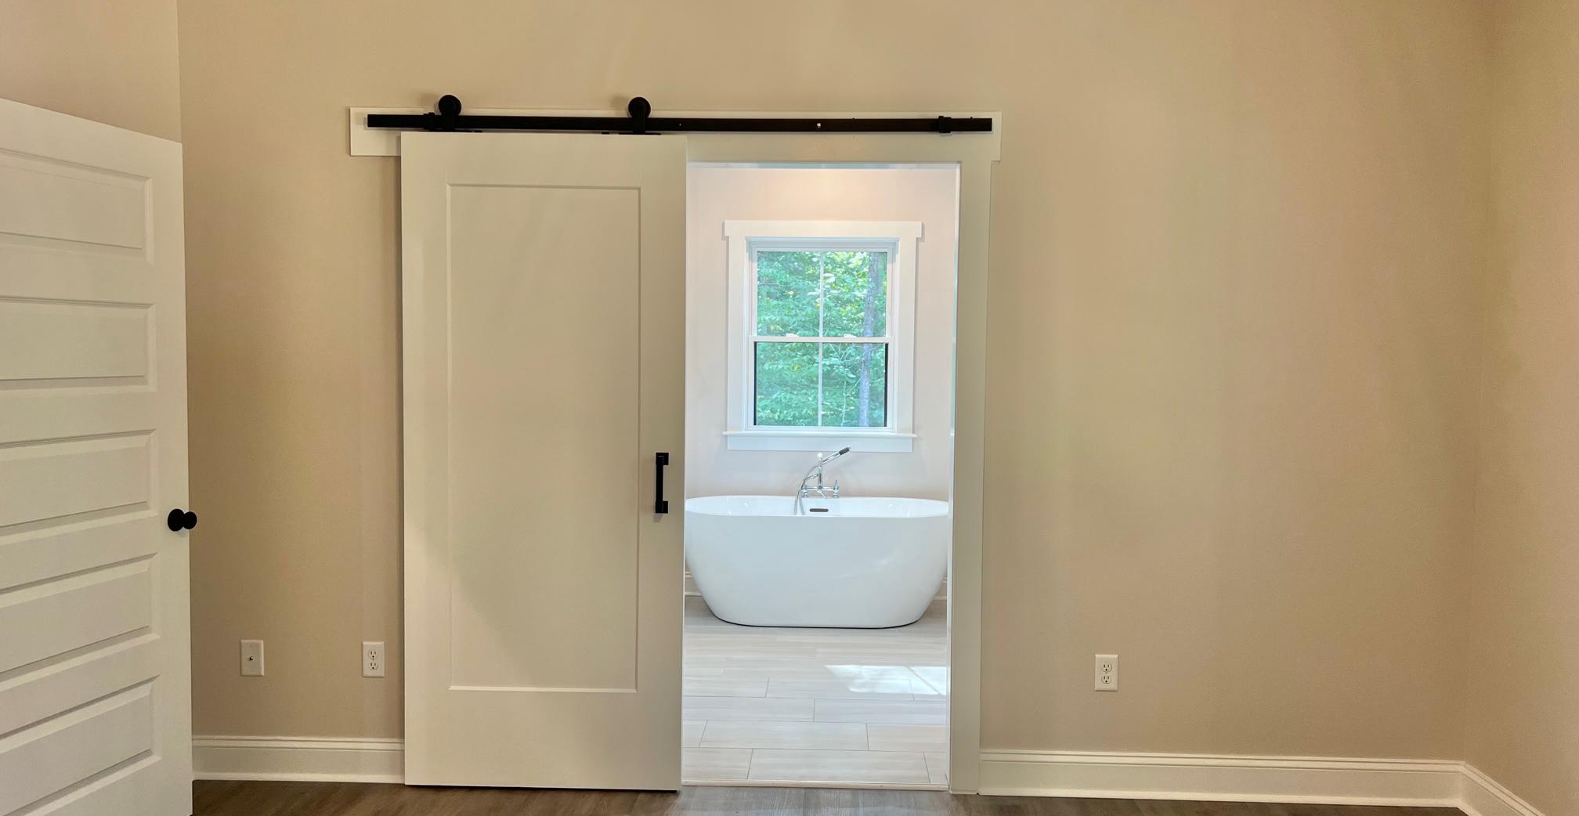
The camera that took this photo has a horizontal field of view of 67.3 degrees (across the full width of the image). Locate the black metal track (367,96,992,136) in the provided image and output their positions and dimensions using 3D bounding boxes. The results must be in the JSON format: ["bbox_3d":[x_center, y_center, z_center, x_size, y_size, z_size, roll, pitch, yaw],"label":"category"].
[{"bbox_3d":[-0.357,-0.926,3.767,1.986,0.120,0.070,1,3,2],"label":"black metal track"}]

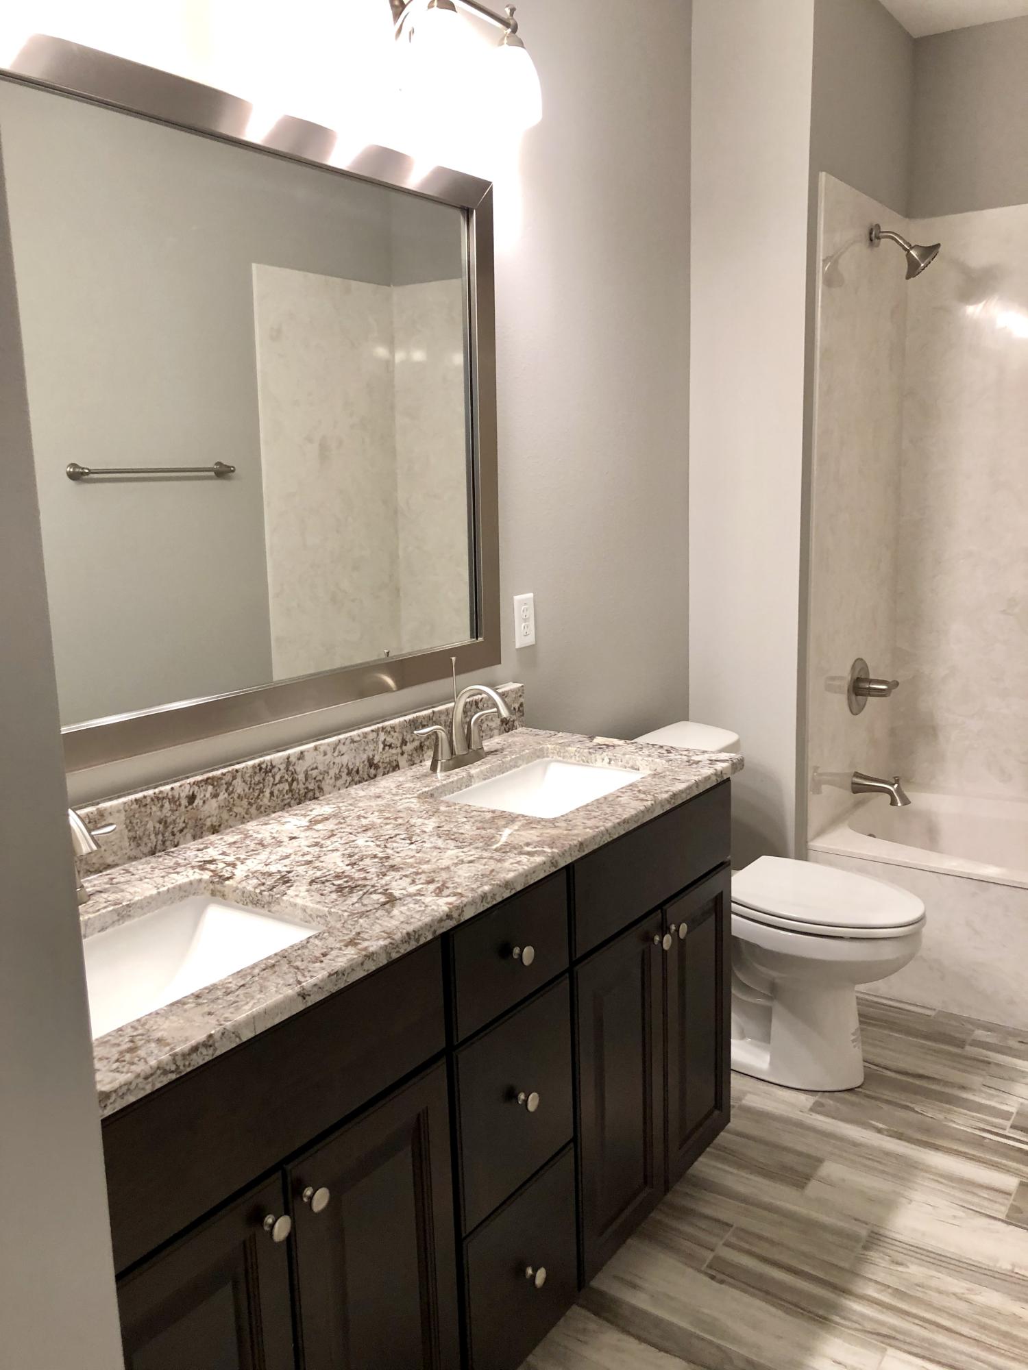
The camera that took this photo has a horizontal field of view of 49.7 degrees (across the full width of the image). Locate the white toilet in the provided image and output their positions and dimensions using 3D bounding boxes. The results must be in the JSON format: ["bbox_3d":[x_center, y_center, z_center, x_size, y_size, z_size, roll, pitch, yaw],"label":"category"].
[{"bbox_3d":[0.633,0.549,2.742,0.746,0.758,0.461,6,13,35],"label":"white toilet"}]

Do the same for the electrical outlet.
[{"bbox_3d":[0.025,-0.141,2.468,0.008,0.115,0.070,6,13,35],"label":"electrical outlet"}]

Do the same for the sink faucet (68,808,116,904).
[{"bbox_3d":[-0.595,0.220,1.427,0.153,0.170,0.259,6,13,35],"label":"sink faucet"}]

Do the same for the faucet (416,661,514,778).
[{"bbox_3d":[-0.073,0.053,2.146,0.153,0.206,0.259,6,13,35],"label":"faucet"}]

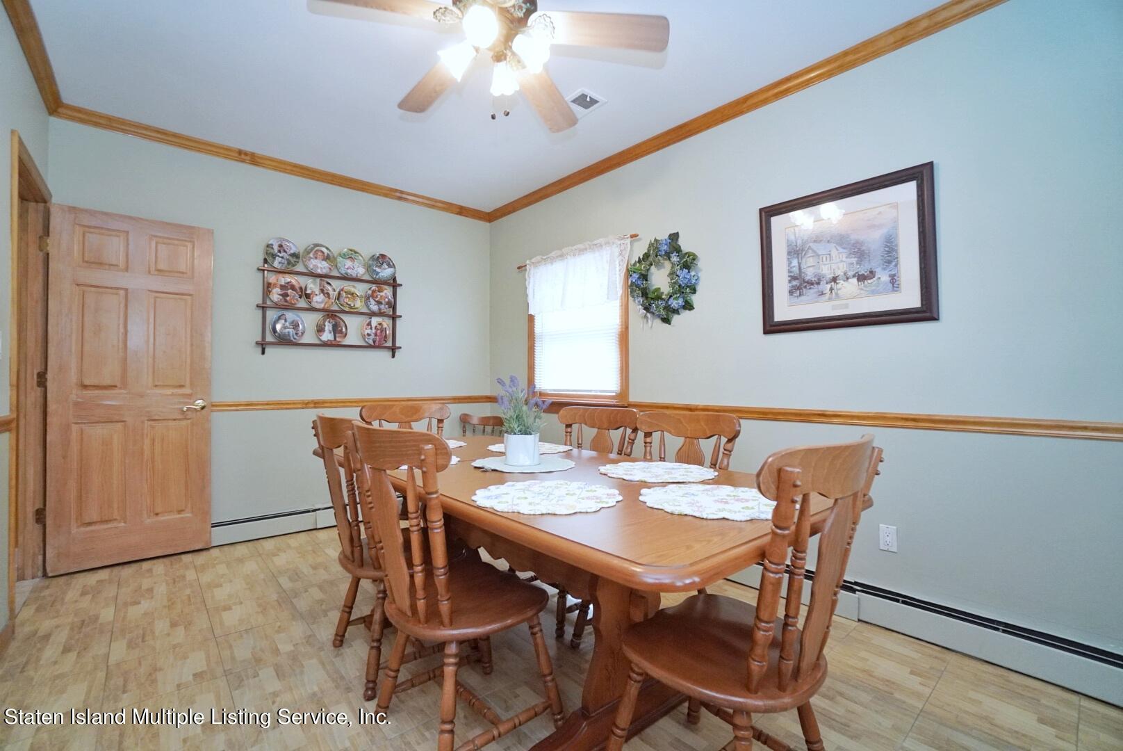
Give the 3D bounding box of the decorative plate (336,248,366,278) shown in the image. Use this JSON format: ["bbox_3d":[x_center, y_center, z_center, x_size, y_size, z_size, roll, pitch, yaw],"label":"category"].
[{"bbox_3d":[-1.589,-0.849,3.551,0.217,0.217,0.030,0,0,-39],"label":"decorative plate"}]

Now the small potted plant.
[{"bbox_3d":[-0.153,0.174,1.845,0.210,0.345,0.200,0,0,0],"label":"small potted plant"}]

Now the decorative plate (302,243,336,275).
[{"bbox_3d":[-1.762,-0.845,3.407,0.217,0.217,0.030,0,0,-39],"label":"decorative plate"}]

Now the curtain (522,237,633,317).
[{"bbox_3d":[0.079,-0.725,3.500,0.080,0.440,1.100,0,0,-42],"label":"curtain"}]

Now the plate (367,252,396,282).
[{"bbox_3d":[-1.415,-0.851,3.696,0.217,0.217,0.030,0,0,-39],"label":"plate"}]

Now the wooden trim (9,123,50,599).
[{"bbox_3d":[-2.578,0.045,2.229,0.120,2.110,0.860,0,0,-40],"label":"wooden trim"}]

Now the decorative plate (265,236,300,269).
[{"bbox_3d":[-1.937,-0.847,3.261,0.217,0.217,0.030,0,0,-39],"label":"decorative plate"}]

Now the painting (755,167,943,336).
[{"bbox_3d":[1.302,-0.556,2.200,0.035,0.655,0.740,0,0,-42],"label":"painting"}]

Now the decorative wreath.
[{"bbox_3d":[0.615,-0.602,2.900,0.110,0.530,0.490,0,0,-42],"label":"decorative wreath"}]

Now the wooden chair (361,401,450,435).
[{"bbox_3d":[-0.760,0.628,2.456,0.500,0.945,0.520,0,0,-35],"label":"wooden chair"}]

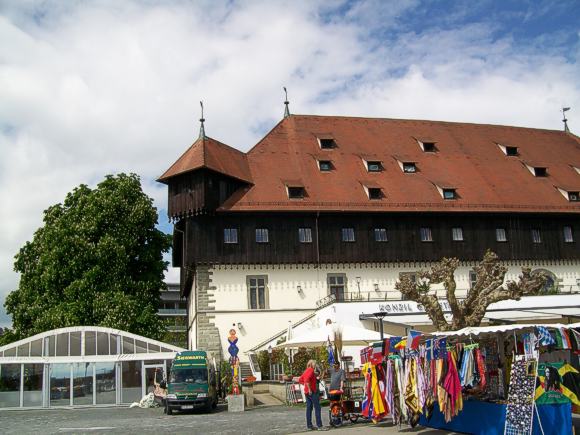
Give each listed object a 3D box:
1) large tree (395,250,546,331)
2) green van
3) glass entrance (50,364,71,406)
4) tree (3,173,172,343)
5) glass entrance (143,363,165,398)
[{"bbox_3d":[5.517,3.415,17.122,4.400,4.850,4.100,-7,-15,16],"label":"large tree"},{"bbox_3d":[-4.860,8.309,28.941,2.020,2.860,5.300,-2,-15,-3],"label":"green van"},{"bbox_3d":[-13.999,10.248,34.721,1.350,2.550,0.150,-2,-15,-5],"label":"glass entrance"},{"bbox_3d":[-17.479,5.560,49.405,14.200,19.500,14.000,2,-15,-19],"label":"tree"},{"bbox_3d":[-8.330,10.087,34.688,1.350,2.400,0.150,-2,-15,-5],"label":"glass entrance"}]

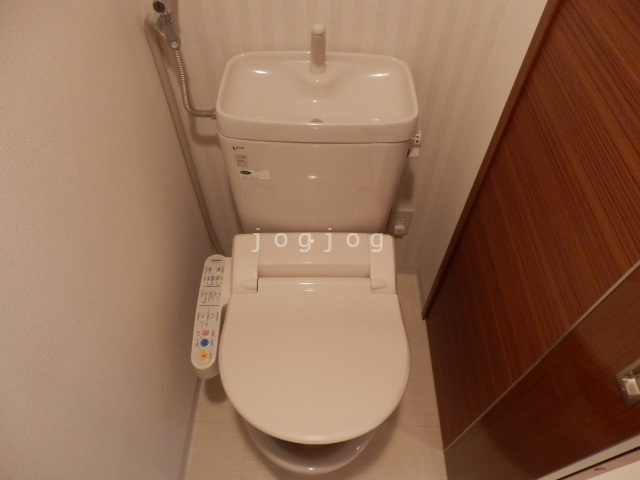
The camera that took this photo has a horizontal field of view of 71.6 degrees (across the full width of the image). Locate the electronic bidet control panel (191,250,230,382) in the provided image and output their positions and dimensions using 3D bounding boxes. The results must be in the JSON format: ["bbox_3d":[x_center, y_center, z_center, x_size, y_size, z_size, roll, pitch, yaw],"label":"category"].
[{"bbox_3d":[-0.245,0.176,1.044,0.067,0.059,0.278,-1,59,0],"label":"electronic bidet control panel"}]

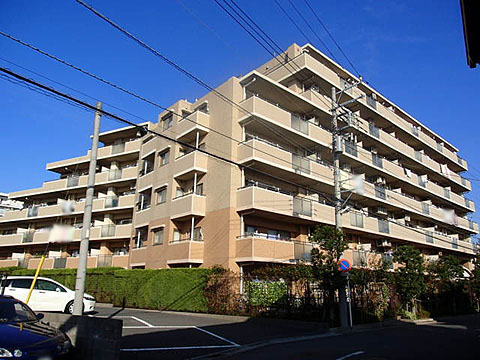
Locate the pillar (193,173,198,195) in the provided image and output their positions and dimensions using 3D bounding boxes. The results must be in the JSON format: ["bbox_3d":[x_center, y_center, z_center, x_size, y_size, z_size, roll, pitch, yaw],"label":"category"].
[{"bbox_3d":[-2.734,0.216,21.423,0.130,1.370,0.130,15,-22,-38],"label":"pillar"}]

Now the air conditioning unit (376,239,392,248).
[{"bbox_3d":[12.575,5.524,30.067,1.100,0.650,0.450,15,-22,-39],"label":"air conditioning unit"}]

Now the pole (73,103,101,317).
[{"bbox_3d":[-4.189,0.847,9.574,0.240,6.630,0.240,6,-18,-23],"label":"pole"}]

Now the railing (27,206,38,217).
[{"bbox_3d":[-23.642,3.632,39.597,1.700,1.150,0.120,-8,-19,25],"label":"railing"}]

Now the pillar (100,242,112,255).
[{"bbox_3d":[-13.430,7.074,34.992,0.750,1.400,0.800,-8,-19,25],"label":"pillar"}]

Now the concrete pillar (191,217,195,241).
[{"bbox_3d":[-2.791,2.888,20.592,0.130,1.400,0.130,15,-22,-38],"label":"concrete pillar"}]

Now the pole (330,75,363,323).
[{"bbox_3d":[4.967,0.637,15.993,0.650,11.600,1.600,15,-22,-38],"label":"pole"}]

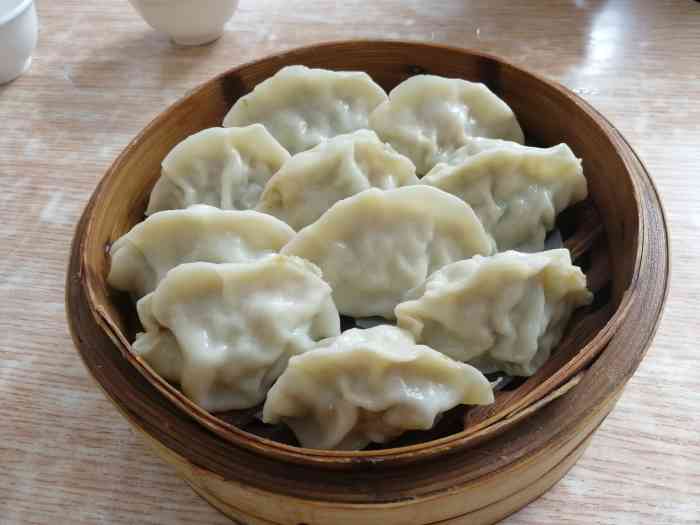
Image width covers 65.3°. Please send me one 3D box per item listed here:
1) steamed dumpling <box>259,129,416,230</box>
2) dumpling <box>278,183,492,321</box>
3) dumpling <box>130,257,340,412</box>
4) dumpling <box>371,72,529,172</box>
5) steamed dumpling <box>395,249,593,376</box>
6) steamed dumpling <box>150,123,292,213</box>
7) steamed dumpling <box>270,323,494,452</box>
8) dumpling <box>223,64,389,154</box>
[{"bbox_3d":[-0.005,-0.035,0.248,0.075,0.041,0.044,-11,54,-4],"label":"steamed dumpling"},{"bbox_3d":[0.015,-0.006,0.224,0.087,0.044,0.048,-1,54,3],"label":"dumpling"},{"bbox_3d":[-0.042,0.025,0.204,0.078,0.044,0.051,0,54,4],"label":"dumpling"},{"bbox_3d":[0.046,-0.067,0.268,0.077,0.041,0.044,13,55,13],"label":"dumpling"},{"bbox_3d":[0.053,0.018,0.205,0.074,0.042,0.046,-6,53,-1],"label":"steamed dumpling"},{"bbox_3d":[-0.059,-0.040,0.255,0.070,0.041,0.044,-18,54,-9],"label":"steamed dumpling"},{"bbox_3d":[0.009,0.042,0.190,0.079,0.041,0.045,-4,53,1],"label":"steamed dumpling"},{"bbox_3d":[-0.021,-0.077,0.280,0.085,0.041,0.044,-9,53,-3],"label":"dumpling"}]

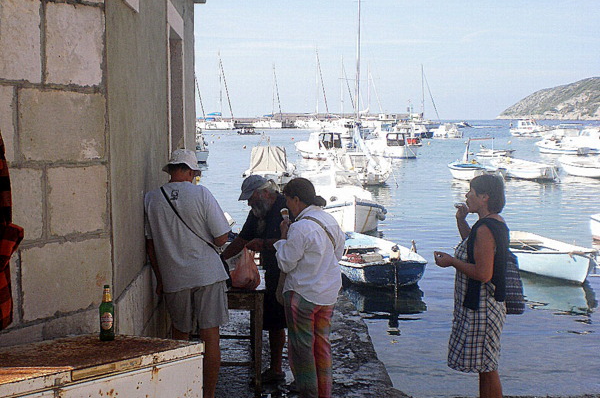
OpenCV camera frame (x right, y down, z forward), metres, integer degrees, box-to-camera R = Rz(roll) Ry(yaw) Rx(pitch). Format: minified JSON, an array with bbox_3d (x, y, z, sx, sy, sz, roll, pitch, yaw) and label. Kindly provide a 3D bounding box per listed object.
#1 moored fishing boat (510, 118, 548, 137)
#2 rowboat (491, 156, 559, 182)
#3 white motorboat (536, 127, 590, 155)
[{"bbox_3d":[33.500,-10.394,127.582,6.200,2.700,2.200,2,5,17],"label":"moored fishing boat"},{"bbox_3d":[10.394,-1.403,40.839,1.500,0.950,3.900,-2,6,-23],"label":"rowboat"},{"bbox_3d":[21.261,-4.742,70.861,2.000,2.200,4.900,-3,6,-33],"label":"white motorboat"}]

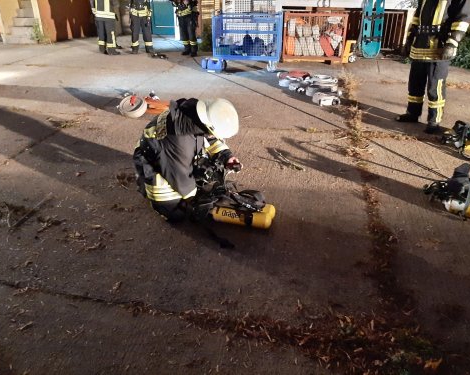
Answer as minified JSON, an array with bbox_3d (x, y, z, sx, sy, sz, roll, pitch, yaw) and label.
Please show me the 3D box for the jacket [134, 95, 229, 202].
[{"bbox_3d":[-0.350,-0.287,2.752,0.600,0.660,0.550,5,30,10],"label":"jacket"}]

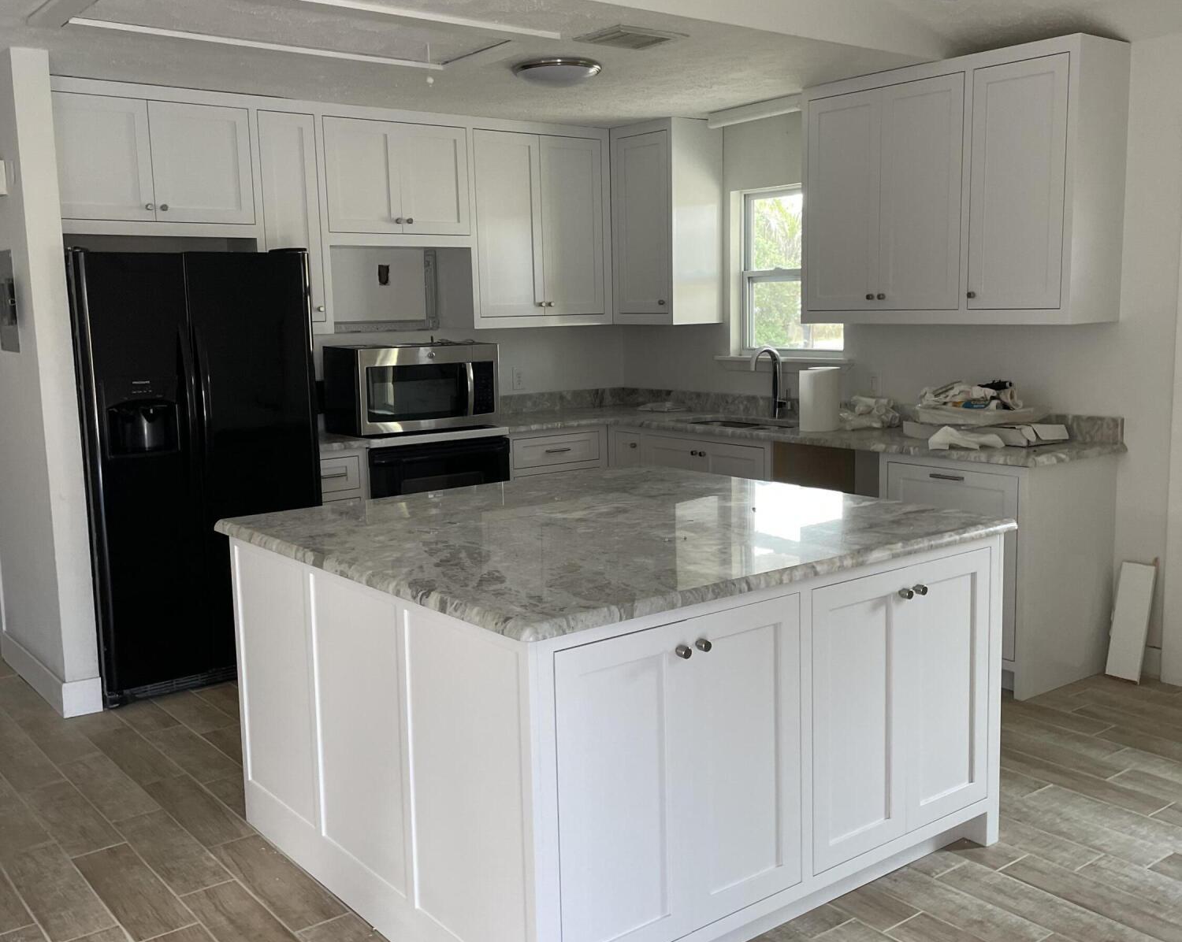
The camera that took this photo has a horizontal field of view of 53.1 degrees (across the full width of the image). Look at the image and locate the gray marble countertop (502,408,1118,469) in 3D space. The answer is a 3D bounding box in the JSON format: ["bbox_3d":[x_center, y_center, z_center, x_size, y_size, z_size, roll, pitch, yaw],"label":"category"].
[{"bbox_3d":[0.653,-0.166,5.491,1.240,0.038,3.099,-7,10,-37],"label":"gray marble countertop"}]

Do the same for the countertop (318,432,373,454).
[{"bbox_3d":[-1.333,-0.126,5.505,0.355,0.038,0.646,-7,10,-37],"label":"countertop"}]

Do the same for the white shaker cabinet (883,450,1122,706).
[{"bbox_3d":[1.642,0.367,4.815,0.607,0.873,0.663,-7,10,-37],"label":"white shaker cabinet"}]

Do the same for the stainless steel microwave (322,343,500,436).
[{"bbox_3d":[-0.874,-0.414,5.829,0.760,0.403,0.385,-7,10,-37],"label":"stainless steel microwave"}]

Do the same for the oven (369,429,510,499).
[{"bbox_3d":[-0.868,0.253,5.874,0.761,0.917,0.645,-7,10,-37],"label":"oven"}]

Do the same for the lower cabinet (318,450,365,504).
[{"bbox_3d":[-1.331,0.323,5.580,0.340,0.873,0.618,-7,10,-37],"label":"lower cabinet"}]

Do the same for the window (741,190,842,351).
[{"bbox_3d":[1.040,-1.019,6.017,0.080,0.855,0.755,-7,10,-37],"label":"window"}]

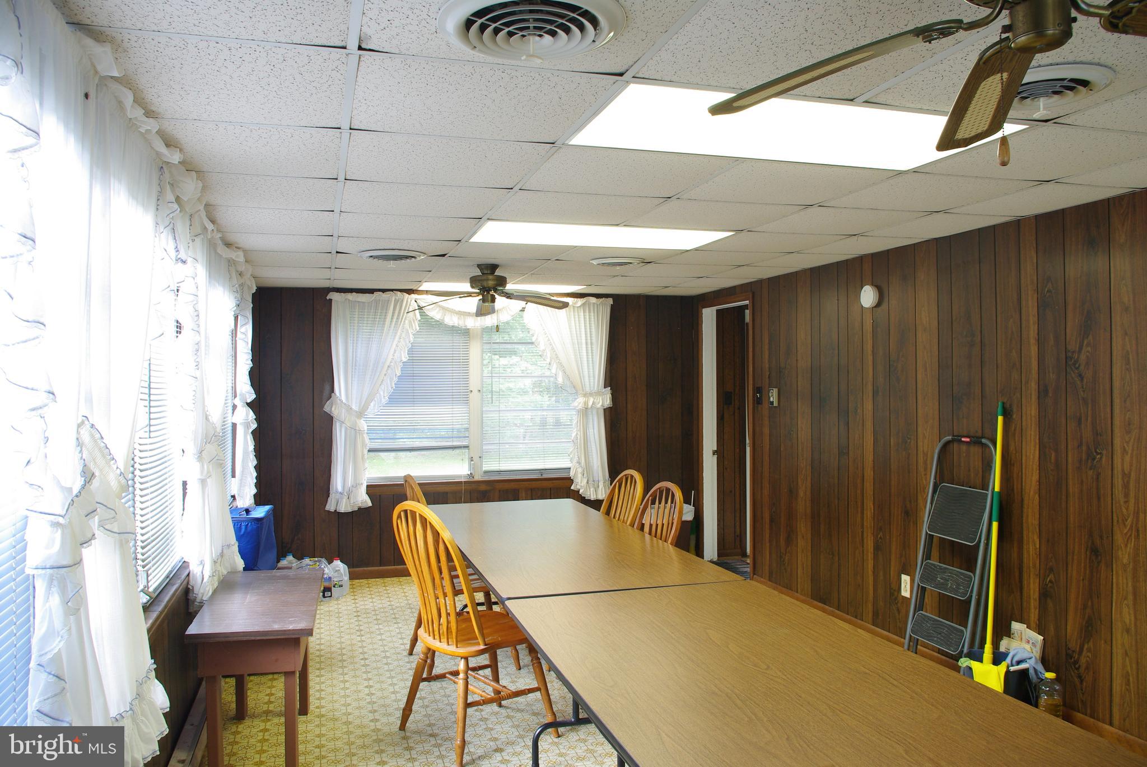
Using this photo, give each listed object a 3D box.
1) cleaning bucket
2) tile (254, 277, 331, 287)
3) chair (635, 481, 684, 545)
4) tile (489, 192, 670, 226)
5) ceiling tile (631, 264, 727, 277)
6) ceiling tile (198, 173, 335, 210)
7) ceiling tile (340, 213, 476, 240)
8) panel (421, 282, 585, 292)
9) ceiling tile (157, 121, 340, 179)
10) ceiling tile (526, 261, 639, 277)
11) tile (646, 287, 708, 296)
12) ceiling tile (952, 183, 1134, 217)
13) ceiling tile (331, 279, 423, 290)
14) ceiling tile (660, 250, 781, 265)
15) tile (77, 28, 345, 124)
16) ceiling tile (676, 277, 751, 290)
[{"bbox_3d":[1.820,1.340,3.680,0.290,0.275,0.300,0,0,-16],"label":"cleaning bucket"},{"bbox_3d":[-1.993,-0.705,5.982,0.580,0.020,0.535,-1,0,-16],"label":"tile"},{"bbox_3d":[0.190,0.977,4.050,0.560,0.985,0.460,0,0,-19],"label":"chair"},{"bbox_3d":[0.000,-0.724,3.525,0.605,0.020,0.583,-1,0,-16],"label":"tile"},{"bbox_3d":[0.690,-0.730,5.578,0.609,0.020,0.589,0,0,-16],"label":"ceiling tile"},{"bbox_3d":[-1.149,-0.710,3.169,0.546,0.020,0.585,-1,0,-16],"label":"ceiling tile"},{"bbox_3d":[-0.757,-0.716,3.916,0.605,0.020,0.583,-1,0,-16],"label":"ceiling tile"},{"bbox_3d":[-0.523,-0.727,6.411,1.214,0.030,0.544,-1,0,-16],"label":"panel"},{"bbox_3d":[-0.996,-0.711,2.610,0.565,0.020,0.589,0,0,-16],"label":"ceiling tile"},{"bbox_3d":[0.097,-0.725,5.404,0.609,0.020,0.589,0,0,-16],"label":"ceiling tile"},{"bbox_3d":[0.868,-0.736,6.823,0.431,0.020,0.556,-1,0,-16],"label":"tile"},{"bbox_3d":[1.863,-0.734,3.448,0.423,0.020,0.589,0,0,-16],"label":"ceiling tile"},{"bbox_3d":[-1.426,-0.720,6.219,0.615,0.022,0.561,-1,0,-16],"label":"ceiling tile"},{"bbox_3d":[0.861,-0.738,5.041,0.615,0.022,0.603,-1,0,-16],"label":"ceiling tile"},{"bbox_3d":[-0.829,-0.711,2.041,0.565,0.020,0.589,0,0,-16],"label":"tile"},{"bbox_3d":[1.028,-0.734,6.296,0.423,0.020,0.589,0,0,-16],"label":"ceiling tile"}]

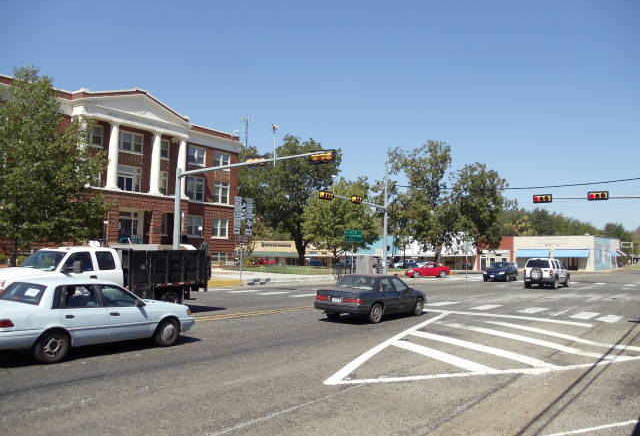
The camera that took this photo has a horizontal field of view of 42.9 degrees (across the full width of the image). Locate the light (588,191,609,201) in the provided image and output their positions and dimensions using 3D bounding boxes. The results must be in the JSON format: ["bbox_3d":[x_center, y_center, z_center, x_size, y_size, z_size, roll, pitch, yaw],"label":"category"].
[{"bbox_3d":[17.644,-1.393,51.500,1.250,0.530,0.300,-1,-3,27],"label":"light"}]

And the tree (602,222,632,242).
[{"bbox_3d":[65.859,6.295,180.275,7.500,10.500,7.500,0,-3,0],"label":"tree"}]

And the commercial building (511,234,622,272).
[{"bbox_3d":[42.981,6.311,138.626,12.100,5.200,30.000,-1,-3,27],"label":"commercial building"}]

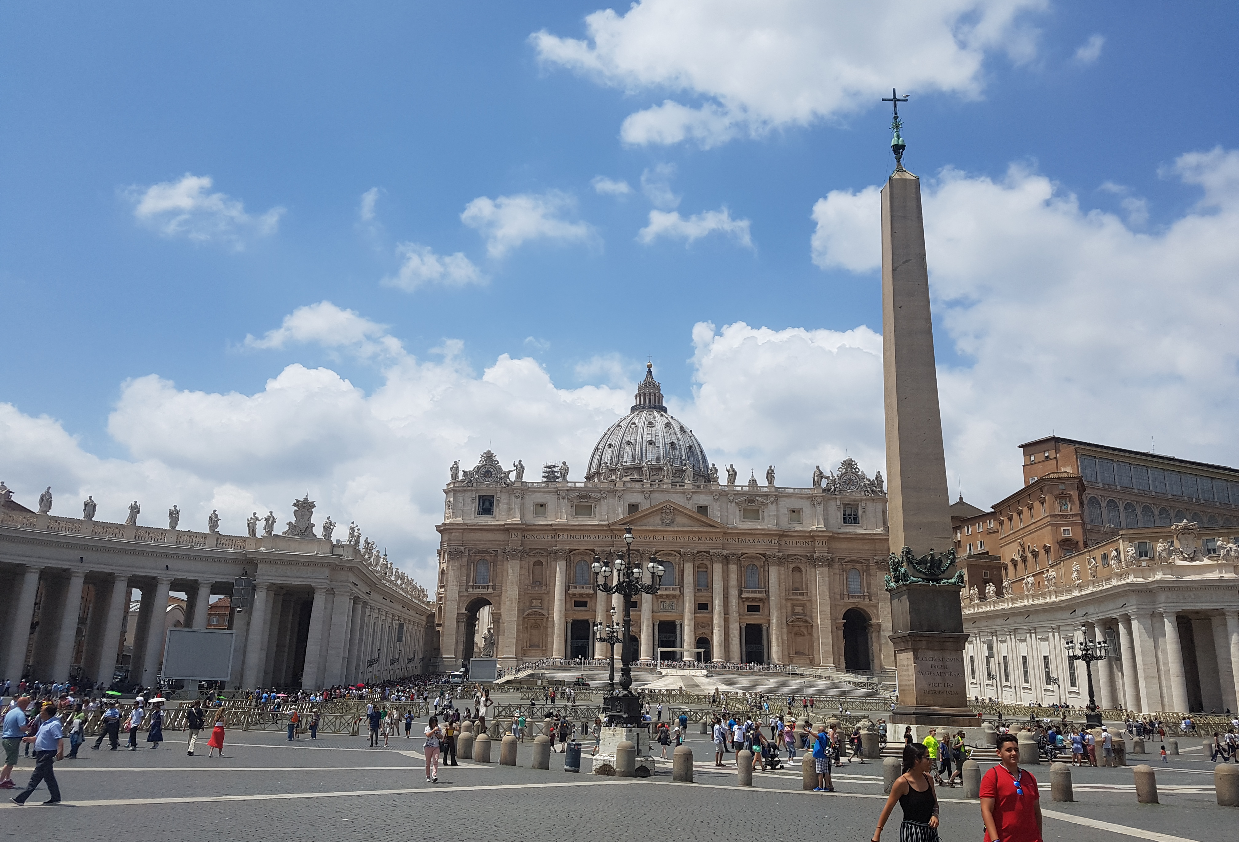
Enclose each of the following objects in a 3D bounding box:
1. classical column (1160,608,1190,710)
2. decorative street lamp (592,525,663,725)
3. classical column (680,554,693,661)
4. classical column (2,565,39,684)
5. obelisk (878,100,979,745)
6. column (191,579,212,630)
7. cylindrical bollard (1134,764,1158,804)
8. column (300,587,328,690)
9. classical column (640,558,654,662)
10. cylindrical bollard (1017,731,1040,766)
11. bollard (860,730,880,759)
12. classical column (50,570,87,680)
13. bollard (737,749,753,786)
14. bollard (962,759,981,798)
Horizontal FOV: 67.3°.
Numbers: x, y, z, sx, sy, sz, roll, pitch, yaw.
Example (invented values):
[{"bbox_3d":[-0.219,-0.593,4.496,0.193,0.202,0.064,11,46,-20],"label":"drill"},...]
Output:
[{"bbox_3d":[67.118,29.094,112.087,1.750,12.167,1.750,-8,-18,29],"label":"classical column"},{"bbox_3d":[0.225,6.465,29.784,2.200,6.265,2.200,1,-16,0],"label":"decorative street lamp"},{"bbox_3d":[17.979,47.038,237.958,3.200,28.040,3.200,2,-16,-1],"label":"classical column"},{"bbox_3d":[-64.012,22.044,99.816,1.850,12.800,1.850,12,-19,-31],"label":"classical column"},{"bbox_3d":[17.198,-2.622,54.358,3.500,39.107,3.500,2,-16,-2],"label":"obelisk"},{"bbox_3d":[-50.372,25.520,111.103,1.800,12.800,1.800,12,-19,-31],"label":"column"},{"bbox_3d":[14.522,9.999,25.642,0.570,0.973,0.570,-7,-18,27],"label":"cylindrical bollard"},{"bbox_3d":[-35.645,25.617,108.727,1.750,12.167,1.750,6,-16,-17],"label":"column"},{"bbox_3d":[7.027,46.914,237.959,3.200,28.044,3.200,2,-16,-1],"label":"classical column"},{"bbox_3d":[19.180,15.329,43.709,1.070,1.482,1.070,1,-16,0],"label":"cylindrical bollard"},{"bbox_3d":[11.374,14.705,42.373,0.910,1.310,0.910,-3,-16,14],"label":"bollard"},{"bbox_3d":[-63.218,23.723,107.336,2.000,13.003,2.000,1,-16,0],"label":"classical column"},{"bbox_3d":[3.654,10.137,27.178,0.460,0.976,0.460,-1,-16,7],"label":"bollard"},{"bbox_3d":[9.780,9.957,25.878,0.470,1.010,0.470,-4,-16,19],"label":"bollard"}]

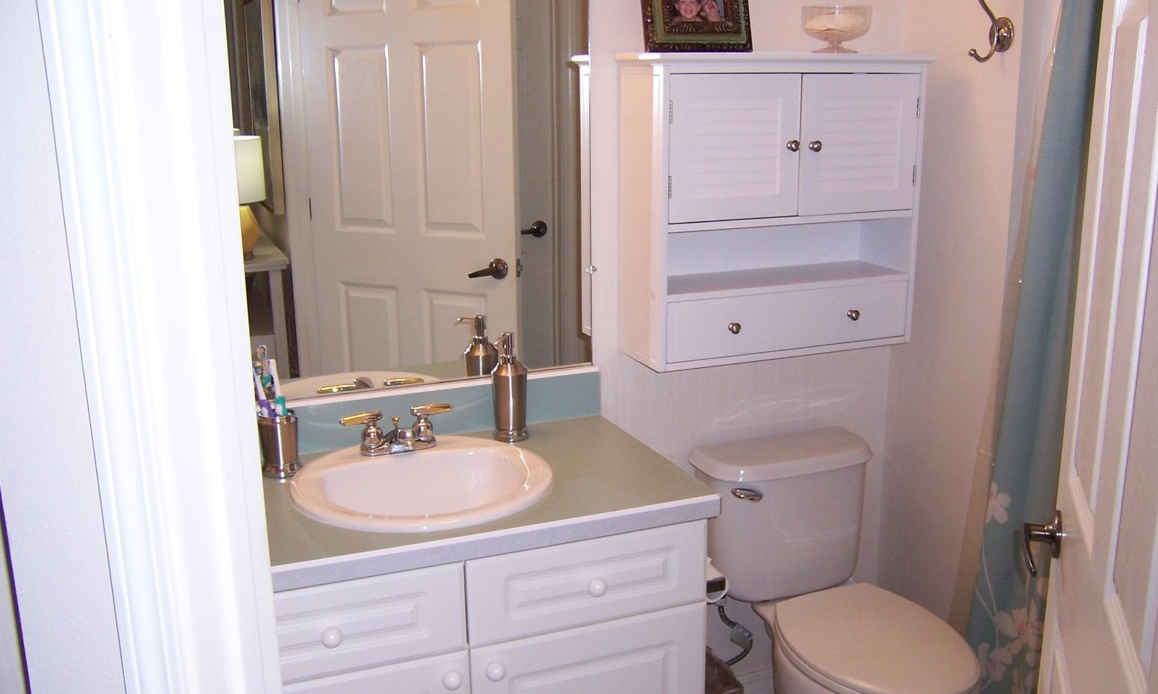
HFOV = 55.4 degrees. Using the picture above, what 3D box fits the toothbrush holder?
[{"bbox_3d":[-0.562,0.181,2.079,0.074,0.115,0.074,-6,14,-21],"label":"toothbrush holder"}]

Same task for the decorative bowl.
[{"bbox_3d":[0.549,-0.675,2.351,0.149,0.096,0.149,-1,13,0],"label":"decorative bowl"}]

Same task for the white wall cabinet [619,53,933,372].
[{"bbox_3d":[0.419,-0.306,2.382,0.659,0.634,0.215,-6,14,-21],"label":"white wall cabinet"}]

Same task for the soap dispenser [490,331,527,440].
[{"bbox_3d":[-0.148,0.083,2.248,0.073,0.220,0.091,5,14,25],"label":"soap dispenser"}]

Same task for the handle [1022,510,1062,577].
[{"bbox_3d":[0.583,0.244,1.389,0.051,0.065,0.124,4,14,19],"label":"handle"}]

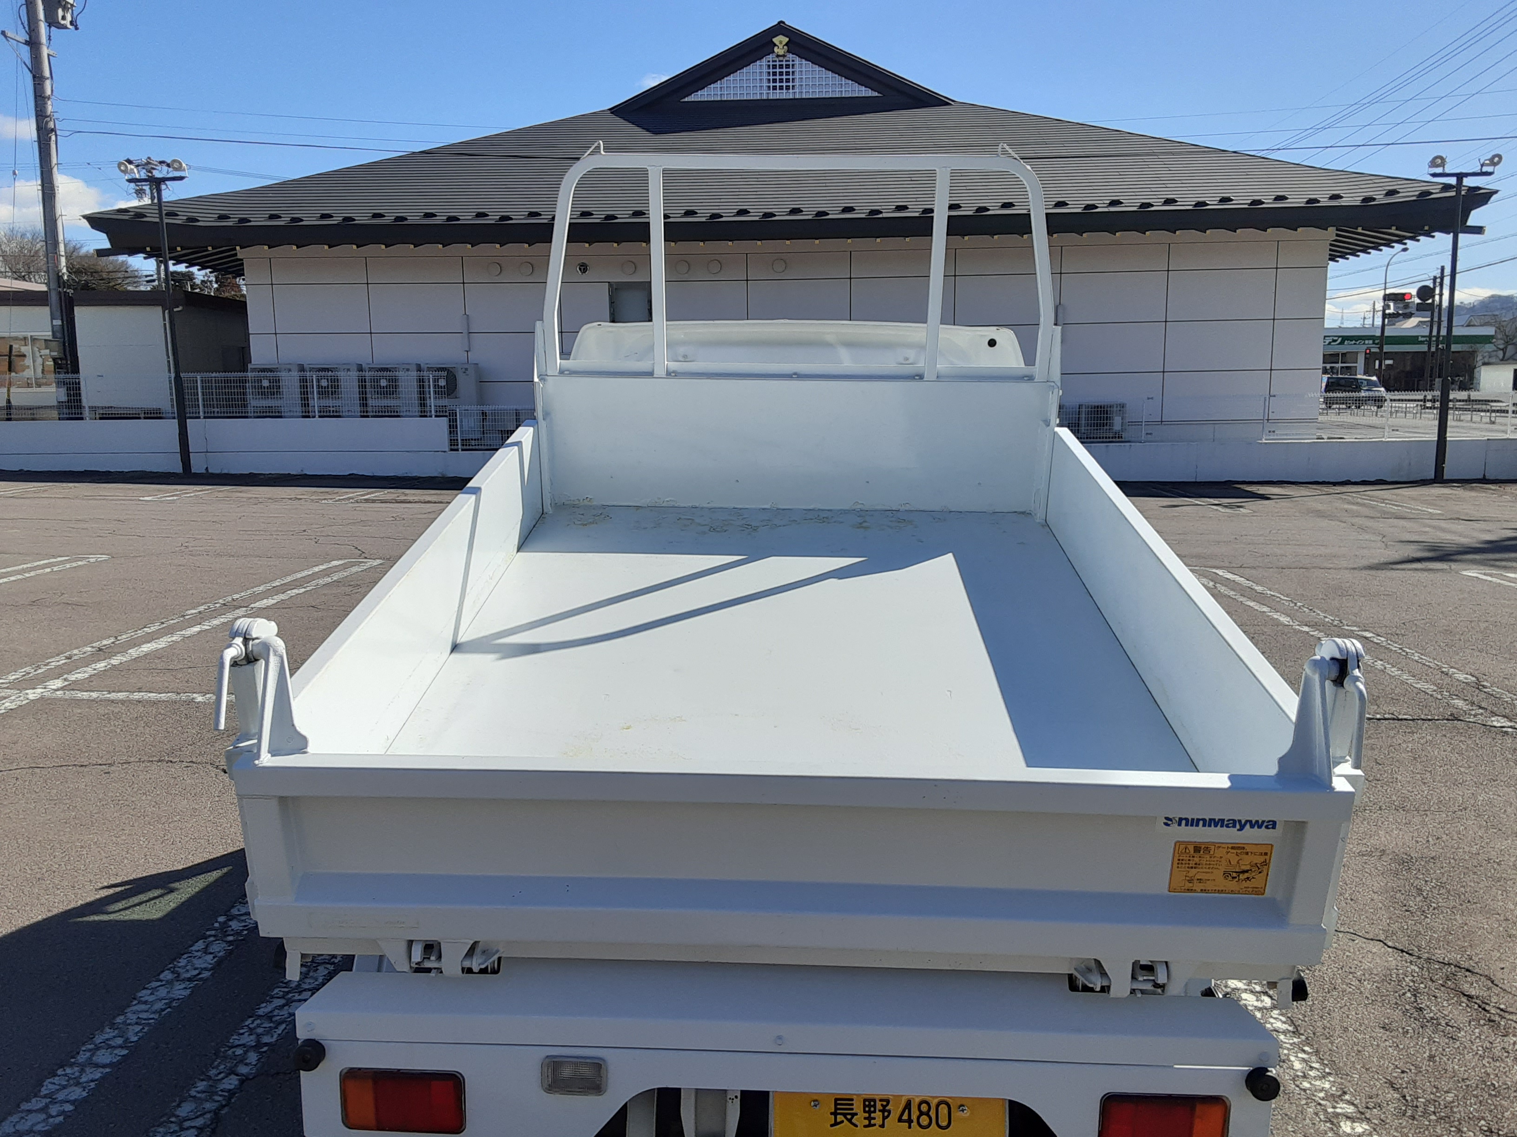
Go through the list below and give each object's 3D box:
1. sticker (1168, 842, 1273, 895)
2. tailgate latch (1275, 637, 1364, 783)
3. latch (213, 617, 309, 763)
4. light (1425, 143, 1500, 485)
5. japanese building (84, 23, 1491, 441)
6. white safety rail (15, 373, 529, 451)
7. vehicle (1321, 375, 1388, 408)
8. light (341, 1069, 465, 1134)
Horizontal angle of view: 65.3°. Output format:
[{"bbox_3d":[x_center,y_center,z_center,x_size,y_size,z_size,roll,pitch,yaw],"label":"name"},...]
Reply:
[{"bbox_3d":[0.595,0.387,1.522,0.124,0.076,0.004,1,20,2],"label":"sticker"},{"bbox_3d":[0.686,0.175,1.431,0.094,0.180,0.058,1,20,2],"label":"tailgate latch"},{"bbox_3d":[-0.621,0.151,1.470,0.098,0.180,0.058,1,20,2],"label":"latch"},{"bbox_3d":[11.294,-4.062,19.286,1.170,5.210,0.350,0,9,2],"label":"light"},{"bbox_3d":[0.618,-8.028,29.343,23.000,9.000,20.500,0,9,2],"label":"japanese building"},{"bbox_3d":[-8.377,-2.704,20.373,8.800,1.330,0.080,0,9,2],"label":"white safety rail"},{"bbox_3d":[31.519,-9.296,62.500,1.500,1.750,3.450,-4,10,-18],"label":"vehicle"},{"bbox_3d":[-0.495,0.741,1.670,0.170,0.093,0.045,1,9,2],"label":"light"}]

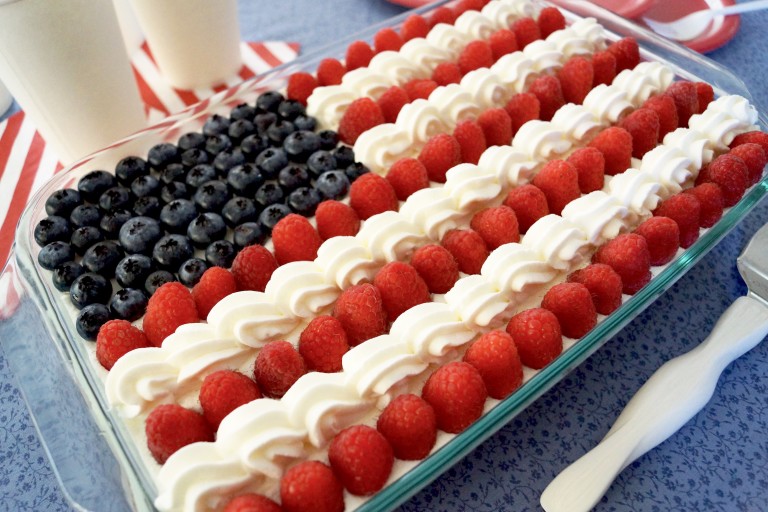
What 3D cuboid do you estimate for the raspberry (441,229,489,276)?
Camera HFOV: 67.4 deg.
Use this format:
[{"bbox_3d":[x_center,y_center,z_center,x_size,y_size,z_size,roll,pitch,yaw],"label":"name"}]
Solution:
[{"bbox_3d":[0.036,-0.003,0.256,0.020,0.017,0.020,-2,53,3],"label":"raspberry"}]

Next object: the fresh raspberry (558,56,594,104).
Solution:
[{"bbox_3d":[0.101,-0.092,0.305,0.020,0.023,0.020,-2,53,2],"label":"fresh raspberry"}]

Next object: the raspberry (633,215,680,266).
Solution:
[{"bbox_3d":[0.114,-0.006,0.241,0.019,0.021,0.019,-2,53,2],"label":"raspberry"}]

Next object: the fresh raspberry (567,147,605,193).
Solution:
[{"bbox_3d":[0.098,-0.043,0.279,0.018,0.021,0.018,-2,53,3],"label":"fresh raspberry"}]

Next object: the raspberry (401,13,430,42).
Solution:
[{"bbox_3d":[0.020,-0.136,0.348,0.017,0.019,0.017,-3,53,4],"label":"raspberry"}]

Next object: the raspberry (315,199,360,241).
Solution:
[{"bbox_3d":[-0.022,-0.017,0.270,0.020,0.018,0.020,-2,53,3],"label":"raspberry"}]

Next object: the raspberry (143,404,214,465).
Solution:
[{"bbox_3d":[-0.076,0.065,0.210,0.022,0.022,0.022,-2,53,3],"label":"raspberry"}]

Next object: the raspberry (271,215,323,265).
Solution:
[{"bbox_3d":[-0.037,-0.007,0.245,0.021,0.023,0.021,-1,52,2],"label":"raspberry"}]

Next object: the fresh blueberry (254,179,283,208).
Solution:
[{"bbox_3d":[-0.056,-0.031,0.280,0.013,0.011,0.013,-1,54,1],"label":"fresh blueberry"}]

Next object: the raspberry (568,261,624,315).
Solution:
[{"bbox_3d":[0.087,0.013,0.236,0.021,0.022,0.021,-1,54,1],"label":"raspberry"}]

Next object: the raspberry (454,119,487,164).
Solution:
[{"bbox_3d":[0.042,-0.054,0.281,0.018,0.022,0.018,-3,53,4],"label":"raspberry"}]

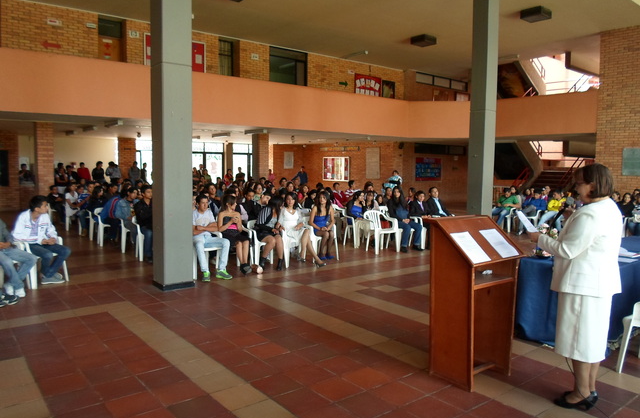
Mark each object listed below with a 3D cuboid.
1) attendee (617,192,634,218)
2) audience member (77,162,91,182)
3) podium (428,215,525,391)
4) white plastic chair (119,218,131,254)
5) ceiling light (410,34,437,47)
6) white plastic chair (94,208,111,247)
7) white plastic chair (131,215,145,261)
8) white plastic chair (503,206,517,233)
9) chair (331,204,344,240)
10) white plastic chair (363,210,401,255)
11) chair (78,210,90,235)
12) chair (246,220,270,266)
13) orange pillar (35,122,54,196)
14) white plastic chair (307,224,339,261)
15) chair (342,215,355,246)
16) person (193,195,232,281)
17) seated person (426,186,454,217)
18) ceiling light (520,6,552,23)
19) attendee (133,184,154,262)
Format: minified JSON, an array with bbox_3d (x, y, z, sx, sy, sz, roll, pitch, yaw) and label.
[{"bbox_3d":[6.918,0.239,10.409,0.500,1.170,0.720,4,6,40],"label":"attendee"},{"bbox_3d":[-8.373,-0.800,16.255,0.500,1.630,0.320,-2,4,-35],"label":"audience member"},{"bbox_3d":[1.237,0.701,3.670,0.690,1.235,0.440,-3,6,-38],"label":"podium"},{"bbox_3d":[-3.713,0.429,9.229,0.570,0.800,0.560,-3,6,-38],"label":"white plastic chair"},{"bbox_3d":[3.475,-5.622,15.492,0.600,0.180,0.600,-3,6,-38],"label":"ceiling light"},{"bbox_3d":[-4.599,0.376,10.176,0.560,0.840,0.550,-2,4,-38],"label":"white plastic chair"},{"bbox_3d":[-3.053,0.498,8.453,0.570,0.800,0.560,-3,6,-38],"label":"white plastic chair"},{"bbox_3d":[5.559,0.275,13.887,0.550,0.840,0.560,-2,4,-44],"label":"white plastic chair"},{"bbox_3d":[0.421,0.331,11.918,0.560,0.840,0.550,-1,4,-32],"label":"chair"},{"bbox_3d":[1.257,0.473,9.526,0.560,0.840,0.550,-1,4,-32],"label":"white plastic chair"},{"bbox_3d":[-6.136,0.243,12.253,0.560,0.840,0.550,-2,4,-38],"label":"chair"},{"bbox_3d":[-1.001,0.547,8.055,0.570,0.800,0.560,-3,6,-38],"label":"chair"},{"bbox_3d":[-8.133,-1.060,13.747,0.450,2.970,0.450,-3,6,-38],"label":"orange pillar"},{"bbox_3d":[-0.033,0.528,8.393,0.570,0.800,0.560,-3,6,-38],"label":"white plastic chair"},{"bbox_3d":[0.868,0.422,10.373,0.560,0.840,0.550,-1,4,-32],"label":"chair"},{"bbox_3d":[-1.691,0.412,7.043,0.540,1.220,0.760,-3,6,-38],"label":"person"},{"bbox_3d":[2.828,0.180,10.674,0.550,1.330,0.750,-1,4,-30],"label":"seated person"},{"bbox_3d":[5.688,-5.082,12.149,0.560,0.187,0.550,-2,4,-39],"label":"ceiling light"},{"bbox_3d":[-3.041,0.271,8.341,0.520,1.270,0.740,-3,6,-38],"label":"attendee"}]

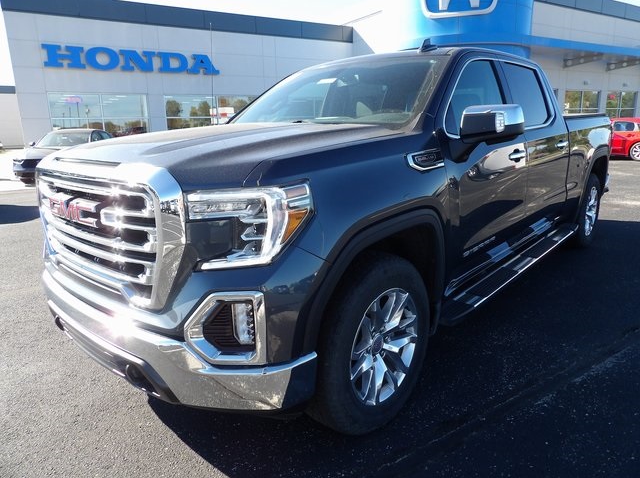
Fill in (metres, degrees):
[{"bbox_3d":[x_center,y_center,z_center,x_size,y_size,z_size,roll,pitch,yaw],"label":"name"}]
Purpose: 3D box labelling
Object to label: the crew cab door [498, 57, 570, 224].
[{"bbox_3d":[1.667,-0.750,3.469,0.290,1.230,1.050,9,18,42],"label":"crew cab door"}]

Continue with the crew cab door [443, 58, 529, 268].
[{"bbox_3d":[0.932,-0.524,2.711,0.300,1.240,1.170,9,18,42],"label":"crew cab door"}]

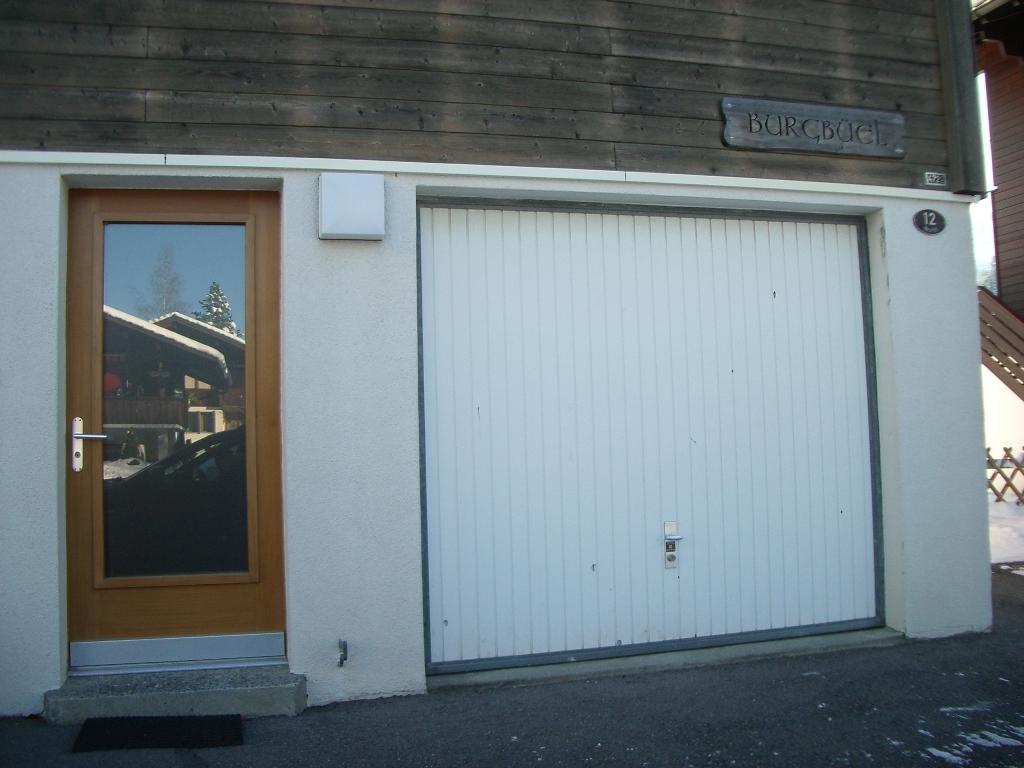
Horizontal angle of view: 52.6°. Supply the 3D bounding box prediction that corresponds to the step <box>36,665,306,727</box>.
[{"bbox_3d":[-1.325,1.244,4.141,0.998,0.125,0.436,-1,-4,-16],"label":"step"}]

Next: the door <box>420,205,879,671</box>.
[{"bbox_3d":[0.731,0.208,4.968,2.327,2.056,0.061,-1,-4,-16],"label":"door"}]

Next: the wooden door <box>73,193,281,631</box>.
[{"bbox_3d":[-1.447,0.147,4.448,0.898,1.945,0.071,-1,-4,-16],"label":"wooden door"}]

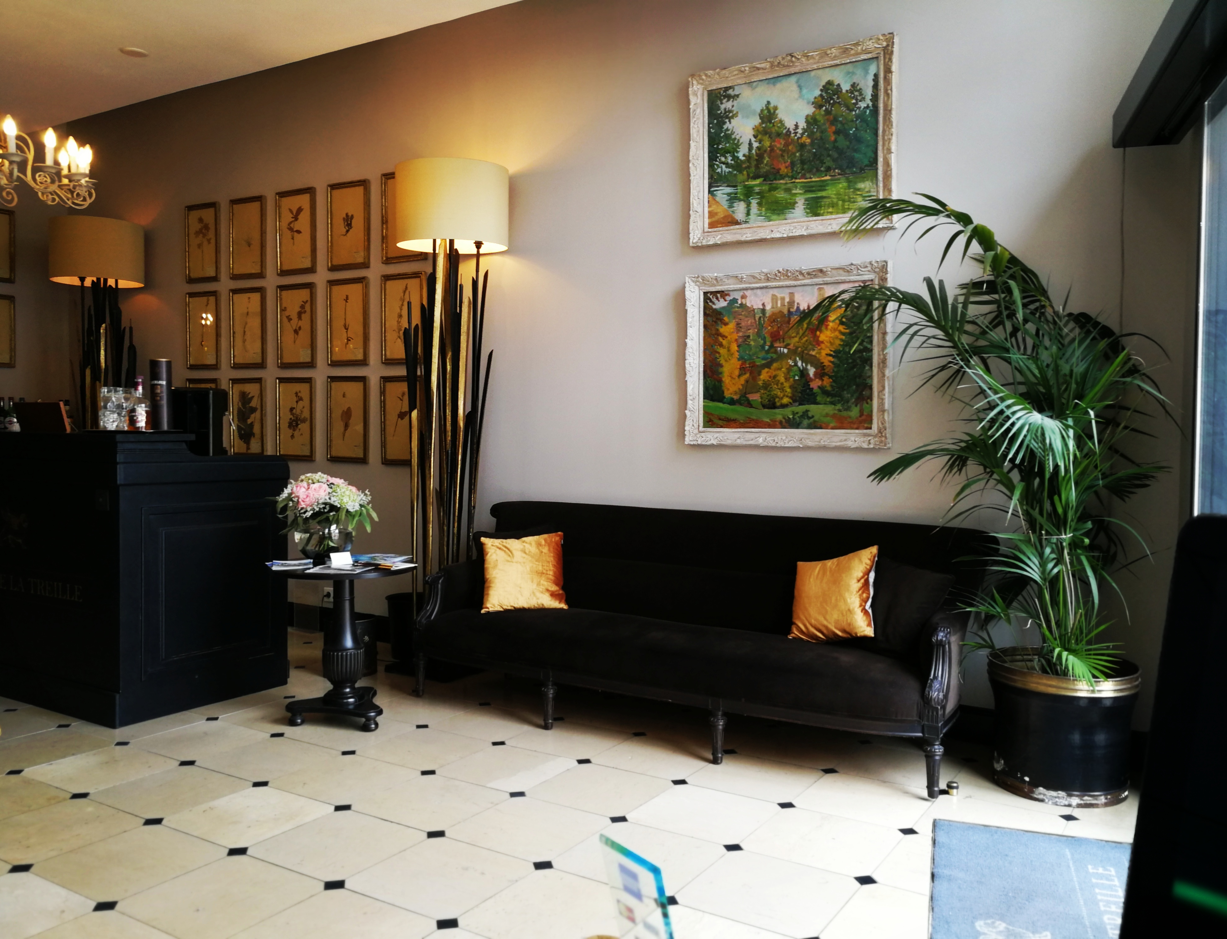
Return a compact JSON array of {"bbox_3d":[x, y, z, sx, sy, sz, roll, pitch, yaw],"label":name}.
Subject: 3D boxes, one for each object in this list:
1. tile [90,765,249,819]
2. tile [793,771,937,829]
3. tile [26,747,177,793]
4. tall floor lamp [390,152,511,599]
[{"bbox_3d":[-1.489,1.084,3.296,0.400,0.010,0.400,2,2,31],"label":"tile"},{"bbox_3d":[0.843,1.110,3.268,0.397,0.015,0.397,1,2,32],"label":"tile"},{"bbox_3d":[-1.830,1.079,3.506,0.397,0.015,0.397,1,2,32],"label":"tile"},{"bbox_3d":[-0.840,-0.226,4.960,0.560,2.520,0.560,1,2,0],"label":"tall floor lamp"}]

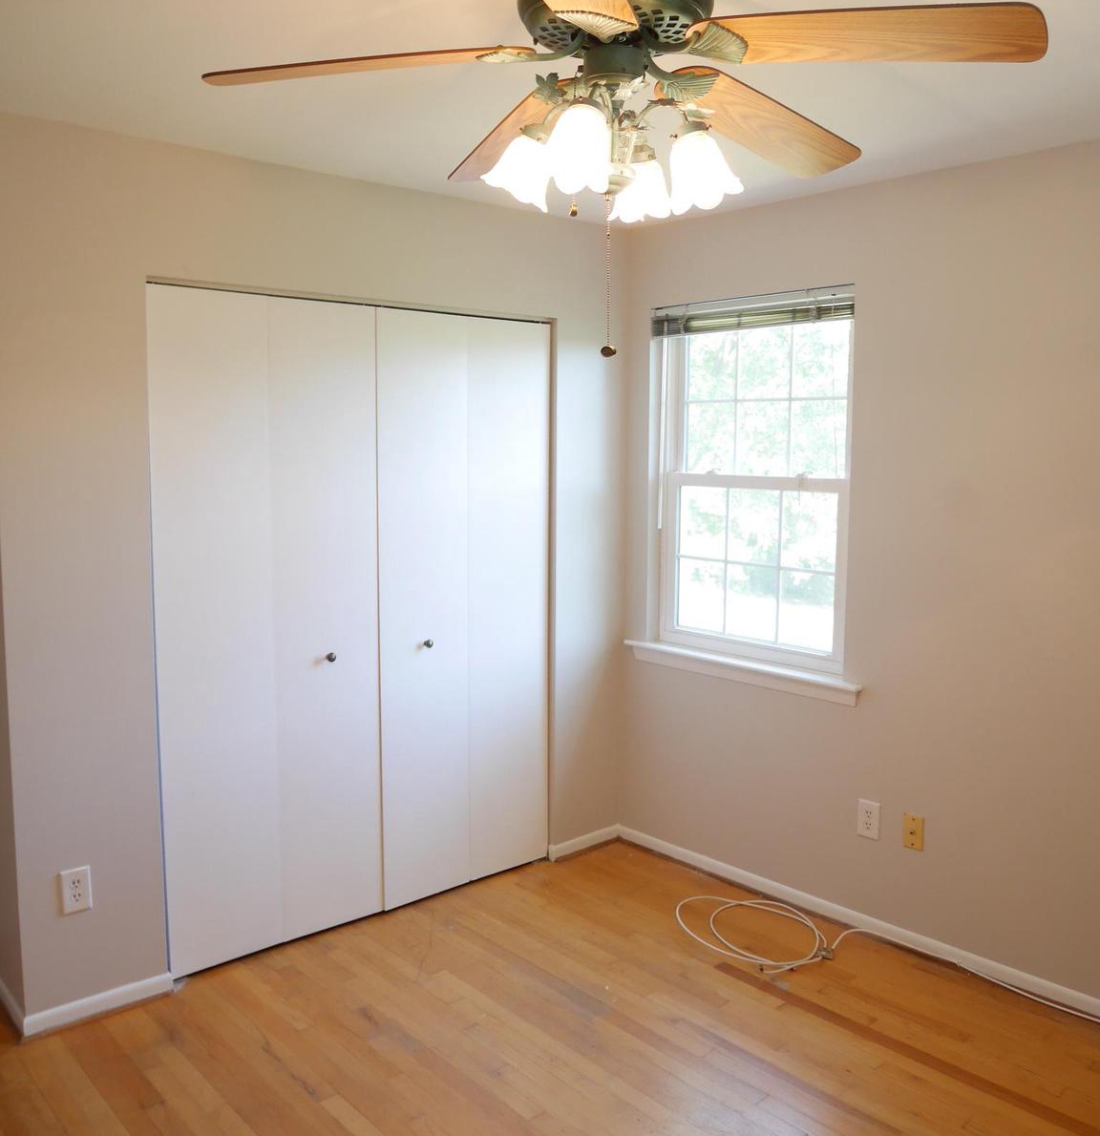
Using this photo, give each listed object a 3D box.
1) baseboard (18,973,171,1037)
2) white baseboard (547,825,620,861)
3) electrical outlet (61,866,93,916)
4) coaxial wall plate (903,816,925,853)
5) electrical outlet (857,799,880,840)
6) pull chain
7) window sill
[{"bbox_3d":[-1.283,1.244,2.915,0.405,0.055,0.014,-6,9,-40],"label":"baseboard"},{"bbox_3d":[0.147,1.105,4.104,0.385,0.056,0.014,-6,9,-40],"label":"white baseboard"},{"bbox_3d":[-1.322,0.902,2.842,0.073,0.119,0.008,-6,9,-40],"label":"electrical outlet"},{"bbox_3d":[1.174,0.853,3.276,0.008,0.113,0.069,-6,10,-43],"label":"coaxial wall plate"},{"bbox_3d":[1.063,0.839,3.390,0.008,0.119,0.073,-6,10,-43],"label":"electrical outlet"},{"bbox_3d":[0.101,-0.491,1.705,0.025,0.275,0.025,0,7,0],"label":"pull chain"},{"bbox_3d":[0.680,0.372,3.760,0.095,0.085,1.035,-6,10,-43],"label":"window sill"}]

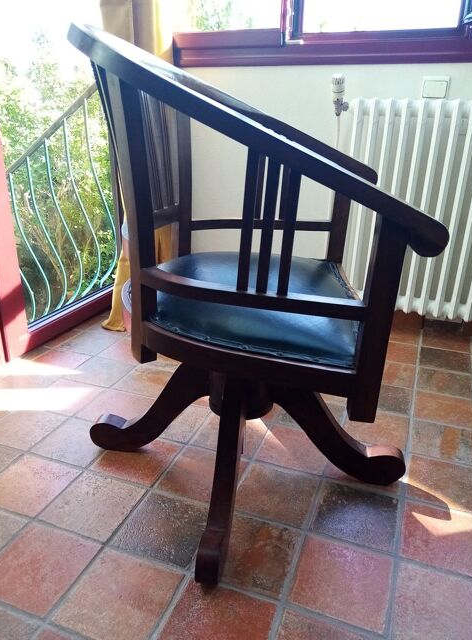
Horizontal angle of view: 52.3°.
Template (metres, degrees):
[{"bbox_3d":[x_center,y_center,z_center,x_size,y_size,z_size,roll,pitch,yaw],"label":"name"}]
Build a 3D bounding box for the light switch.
[{"bbox_3d":[0.662,-0.766,1.597,0.082,0.078,0.013,9,22,19],"label":"light switch"}]

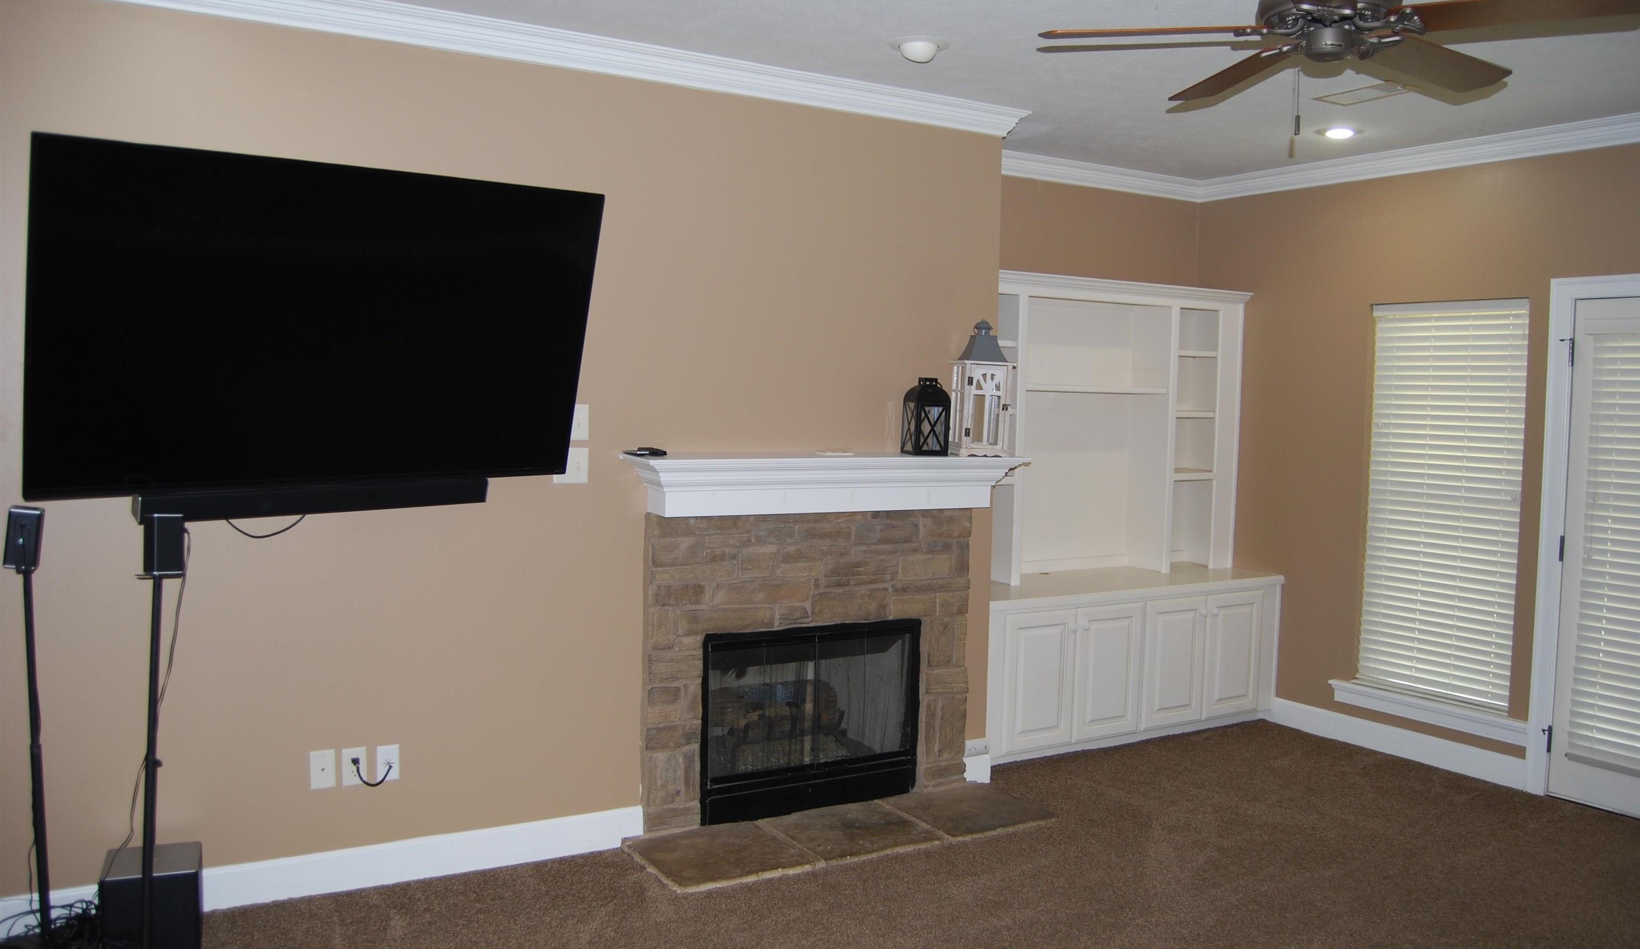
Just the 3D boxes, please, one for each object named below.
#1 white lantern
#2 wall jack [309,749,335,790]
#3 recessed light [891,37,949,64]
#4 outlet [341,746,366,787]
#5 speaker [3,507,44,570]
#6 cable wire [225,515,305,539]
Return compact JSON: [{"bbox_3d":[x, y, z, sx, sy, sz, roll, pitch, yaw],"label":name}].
[{"bbox_3d":[0.634,-0.335,4.808,0.208,0.526,0.208,1,4,-11],"label":"white lantern"},{"bbox_3d":[-1.520,0.903,3.767,0.071,0.115,0.008,-1,4,-31],"label":"wall jack"},{"bbox_3d":[0.320,-1.357,3.974,0.193,0.068,0.193,1,4,0],"label":"recessed light"},{"bbox_3d":[-1.441,0.906,3.814,0.071,0.115,0.008,-1,4,-31],"label":"outlet"},{"bbox_3d":[-2.087,0.170,3.227,0.072,0.152,0.070,7,0,-21],"label":"speaker"},{"bbox_3d":[-1.592,0.150,3.530,0.207,0.062,0.030,-1,4,-31],"label":"cable wire"}]

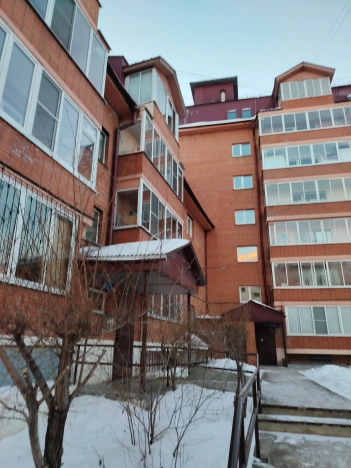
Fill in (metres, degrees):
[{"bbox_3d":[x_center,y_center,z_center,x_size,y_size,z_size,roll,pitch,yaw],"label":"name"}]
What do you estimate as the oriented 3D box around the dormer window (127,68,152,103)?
[{"bbox_3d":[-1.550,-6.062,13.636,1.254,1.681,0.150,-5,-19,17],"label":"dormer window"}]

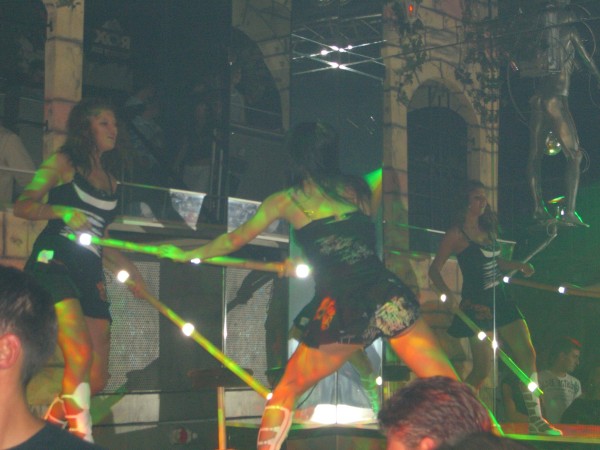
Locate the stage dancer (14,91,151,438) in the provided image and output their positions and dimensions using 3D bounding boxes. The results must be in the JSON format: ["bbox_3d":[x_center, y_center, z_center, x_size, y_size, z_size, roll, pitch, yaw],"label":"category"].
[{"bbox_3d":[-0.941,0.237,5.120,0.600,1.600,0.700,-4,-7,34],"label":"stage dancer"}]

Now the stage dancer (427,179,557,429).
[{"bbox_3d":[1.207,0.508,7.350,0.720,1.600,0.600,5,-8,-38],"label":"stage dancer"}]

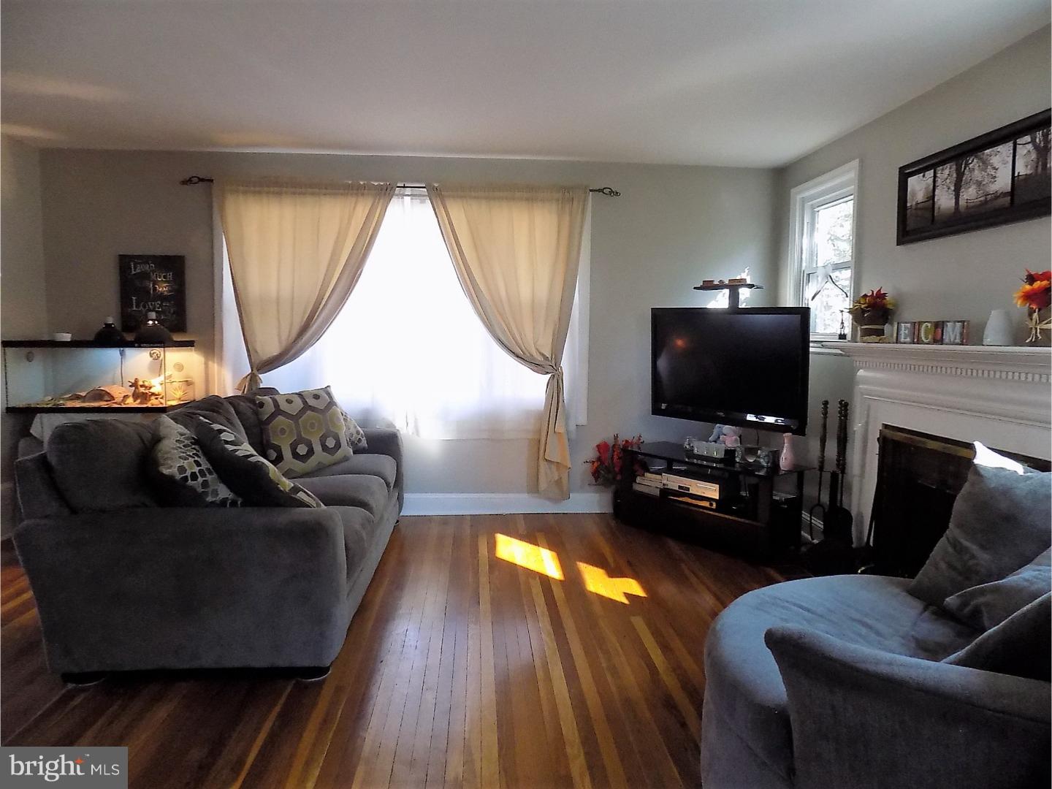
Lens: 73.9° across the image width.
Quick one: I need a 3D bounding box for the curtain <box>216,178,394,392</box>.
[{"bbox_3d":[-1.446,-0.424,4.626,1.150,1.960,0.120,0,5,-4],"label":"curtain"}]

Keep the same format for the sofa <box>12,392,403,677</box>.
[{"bbox_3d":[-1.264,0.491,3.539,1.100,0.910,2.250,0,5,-4],"label":"sofa"}]

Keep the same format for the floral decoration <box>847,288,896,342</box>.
[{"bbox_3d":[1.715,-0.388,3.460,0.180,0.265,0.210,0,5,-4],"label":"floral decoration"}]

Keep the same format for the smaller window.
[{"bbox_3d":[1.821,-0.825,4.297,0.110,1.030,0.840,0,5,-4],"label":"smaller window"}]

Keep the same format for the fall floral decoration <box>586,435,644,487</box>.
[{"bbox_3d":[0.610,0.445,4.765,0.380,0.355,0.220,0,5,-4],"label":"fall floral decoration"}]

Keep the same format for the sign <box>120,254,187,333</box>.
[{"bbox_3d":[-2.455,-0.664,4.611,0.415,0.505,0.030,0,5,-4],"label":"sign"}]

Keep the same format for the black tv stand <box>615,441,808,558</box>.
[{"bbox_3d":[1.135,0.642,4.430,0.440,0.500,1.200,-3,6,-39],"label":"black tv stand"}]

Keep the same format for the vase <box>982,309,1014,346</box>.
[{"bbox_3d":[1.788,-0.255,2.641,0.100,0.137,0.100,0,5,-4],"label":"vase"}]

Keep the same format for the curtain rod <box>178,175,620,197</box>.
[{"bbox_3d":[-0.808,-1.367,4.616,2.880,0.065,0.090,0,5,-4],"label":"curtain rod"}]

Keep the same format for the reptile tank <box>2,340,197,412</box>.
[{"bbox_3d":[-2.629,-0.119,4.375,0.930,0.425,0.450,0,5,-4],"label":"reptile tank"}]

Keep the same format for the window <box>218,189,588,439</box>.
[{"bbox_3d":[-0.745,-0.522,4.718,2.300,1.670,0.070,0,5,-4],"label":"window"}]

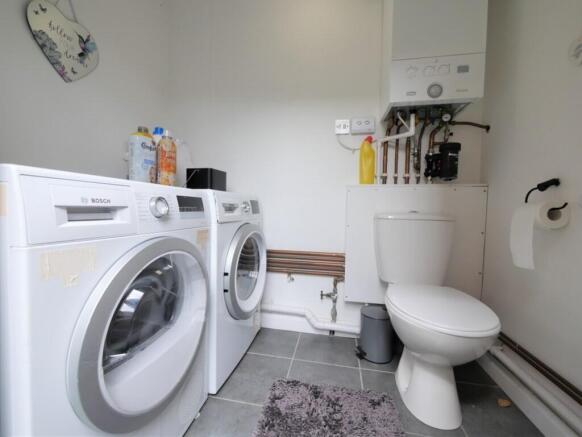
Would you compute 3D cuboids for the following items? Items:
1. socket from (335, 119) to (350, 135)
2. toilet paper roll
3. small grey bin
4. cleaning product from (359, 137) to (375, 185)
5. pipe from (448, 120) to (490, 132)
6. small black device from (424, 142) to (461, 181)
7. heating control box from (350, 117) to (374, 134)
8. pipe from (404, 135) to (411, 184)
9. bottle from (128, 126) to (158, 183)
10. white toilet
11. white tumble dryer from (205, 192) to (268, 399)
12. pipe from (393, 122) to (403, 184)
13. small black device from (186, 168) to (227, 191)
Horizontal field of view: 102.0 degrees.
[{"bbox_3d":[0.309,-0.547,1.400,0.086,0.090,0.020,1,3,13],"label":"socket"},{"bbox_3d":[0.884,0.057,0.832,0.100,0.232,0.105,1,3,11],"label":"toilet paper roll"},{"bbox_3d":[0.472,0.630,1.316,0.195,0.266,0.167,-1,3,-28],"label":"small grey bin"},{"bbox_3d":[0.436,-0.322,1.348,0.085,0.280,0.065,1,3,13],"label":"cleaning product"},{"bbox_3d":[0.897,-0.466,1.194,0.200,0.045,0.055,1,3,13],"label":"pipe"},{"bbox_3d":[0.787,-0.294,1.229,0.155,0.187,0.110,1,3,13],"label":"small black device"},{"bbox_3d":[0.430,-0.549,1.404,0.142,0.090,0.034,1,3,11],"label":"heating control box"},{"bbox_3d":[0.639,-0.321,1.288,0.024,0.280,0.024,1,3,11],"label":"pipe"},{"bbox_3d":[-0.643,-0.255,1.032,0.070,0.275,0.106,2,3,22],"label":"bottle"},{"bbox_3d":[0.584,0.379,0.994,0.365,0.780,0.620,1,3,13],"label":"white toilet"},{"bbox_3d":[-0.528,0.313,1.330,0.620,0.860,0.588,1,3,11],"label":"white tumble dryer"},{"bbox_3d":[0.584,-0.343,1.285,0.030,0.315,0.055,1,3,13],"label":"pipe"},{"bbox_3d":[-0.456,-0.193,1.279,0.138,0.128,0.150,1,3,11],"label":"small black device"}]

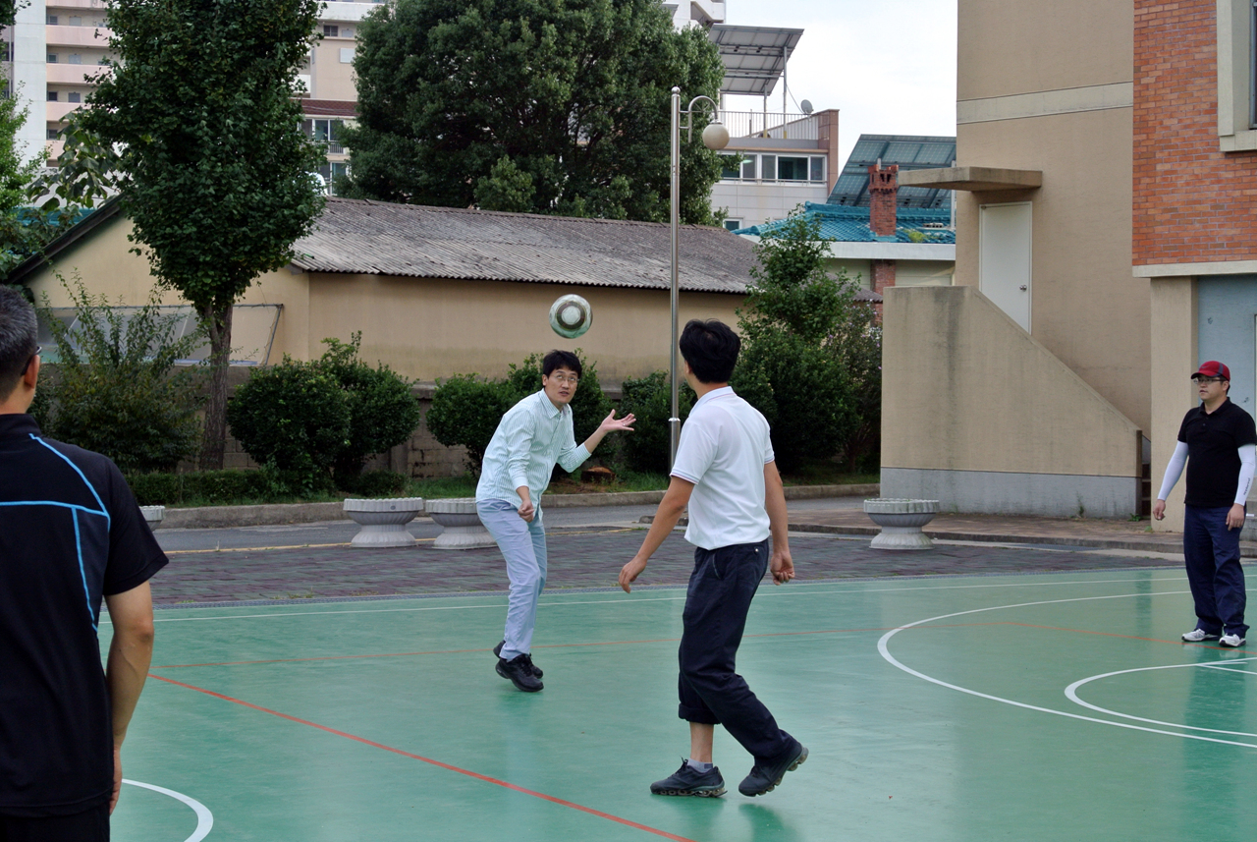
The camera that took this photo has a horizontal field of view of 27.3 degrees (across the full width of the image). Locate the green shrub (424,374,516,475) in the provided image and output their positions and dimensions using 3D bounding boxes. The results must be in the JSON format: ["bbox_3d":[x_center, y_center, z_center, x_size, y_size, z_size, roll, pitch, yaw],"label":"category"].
[{"bbox_3d":[-2.291,0.071,37.600,1.330,1.500,1.300,0,1,0],"label":"green shrub"}]

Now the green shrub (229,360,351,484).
[{"bbox_3d":[-4.419,0.013,33.600,1.600,1.700,1.500,1,1,0],"label":"green shrub"}]

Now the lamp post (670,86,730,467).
[{"bbox_3d":[0.973,-1.845,35.600,0.830,5.500,0.380,0,1,0],"label":"lamp post"}]

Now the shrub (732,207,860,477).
[{"bbox_3d":[2.734,-1.291,42.000,2.050,4.300,2.000,0,1,0],"label":"shrub"}]

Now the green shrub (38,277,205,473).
[{"bbox_3d":[-6.483,-0.501,33.000,2.150,2.650,2.000,1,1,0],"label":"green shrub"}]

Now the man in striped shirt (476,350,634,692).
[{"bbox_3d":[-0.379,0.503,13.050,0.750,1.710,0.620,1,1,44],"label":"man in striped shirt"}]

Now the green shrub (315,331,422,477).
[{"bbox_3d":[-3.480,-0.144,34.400,1.450,2.000,1.400,1,1,0],"label":"green shrub"}]

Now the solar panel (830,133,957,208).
[{"bbox_3d":[7.980,-6.840,71.200,4.300,0.130,2.900,0,-36,-17],"label":"solar panel"}]

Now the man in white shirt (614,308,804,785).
[{"bbox_3d":[0.319,0.505,9.600,0.620,1.760,0.580,1,1,44],"label":"man in white shirt"}]

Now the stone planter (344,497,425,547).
[{"bbox_3d":[-2.363,0.982,25.000,0.775,0.460,0.775,1,1,0],"label":"stone planter"}]

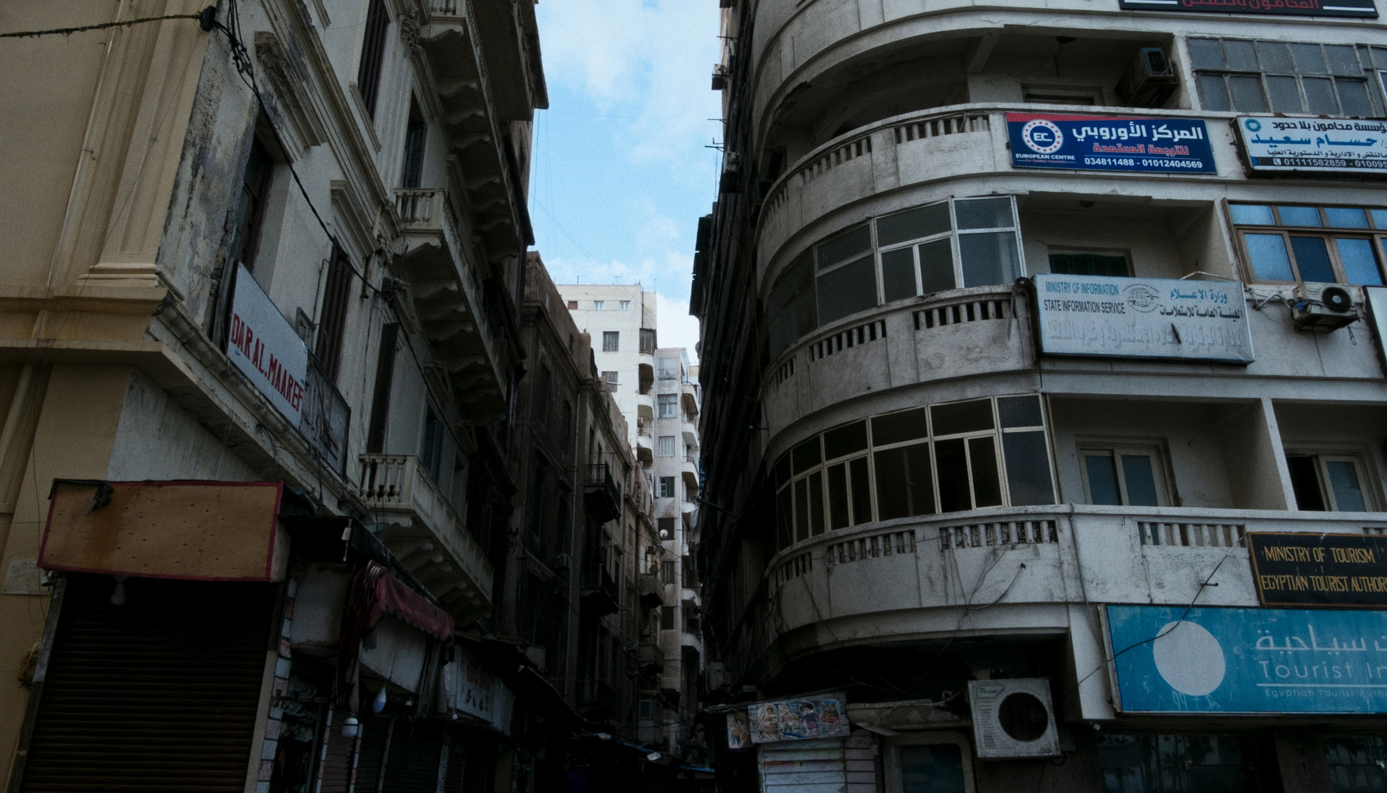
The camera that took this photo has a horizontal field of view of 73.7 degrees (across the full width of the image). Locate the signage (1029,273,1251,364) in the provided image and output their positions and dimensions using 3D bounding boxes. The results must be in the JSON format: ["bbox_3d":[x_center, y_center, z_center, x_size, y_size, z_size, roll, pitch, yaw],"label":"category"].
[{"bbox_3d":[6.149,-1.046,12.691,2.917,1.205,0.180,1,-17,-3],"label":"signage"}]

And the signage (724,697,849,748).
[{"bbox_3d":[1.089,3.773,10.732,1.420,0.540,0.180,1,-21,-3],"label":"signage"}]

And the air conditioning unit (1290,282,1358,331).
[{"bbox_3d":[8.747,-1.294,12.842,0.690,0.510,0.280,1,-21,-3],"label":"air conditioning unit"}]

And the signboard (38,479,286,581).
[{"bbox_3d":[-4.095,1.062,7.263,1.739,0.728,0.300,1,-21,-3],"label":"signboard"}]

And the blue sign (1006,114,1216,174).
[{"bbox_3d":[6.237,-3.769,13.859,3.078,0.974,0.070,1,-21,-3],"label":"blue sign"}]

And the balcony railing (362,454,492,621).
[{"bbox_3d":[-4.883,2.832,17.714,0.882,0.990,7.686,1,-21,-3],"label":"balcony railing"}]

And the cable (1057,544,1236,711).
[{"bbox_3d":[5.527,2.725,11.144,2.200,1.983,0.280,1,-21,-3],"label":"cable"}]

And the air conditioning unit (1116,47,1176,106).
[{"bbox_3d":[7.364,-5.146,15.051,0.350,0.570,0.830,1,-21,-3],"label":"air conditioning unit"}]

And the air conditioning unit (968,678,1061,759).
[{"bbox_3d":[3.766,3.795,10.892,0.900,0.840,0.360,-5,-22,13],"label":"air conditioning unit"}]

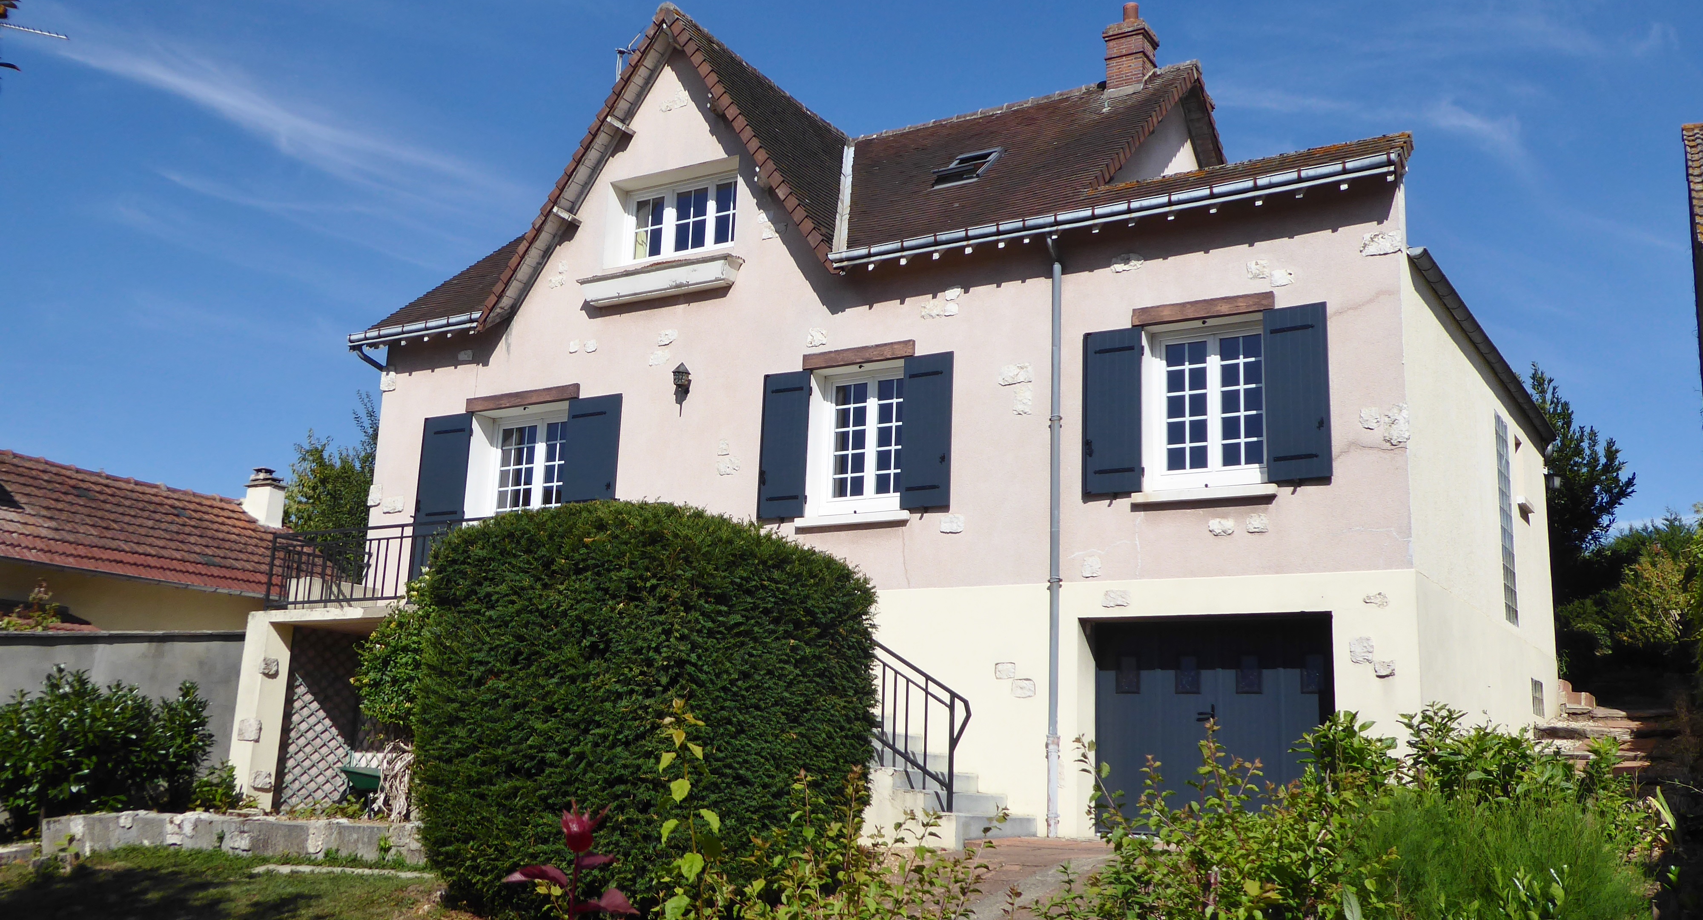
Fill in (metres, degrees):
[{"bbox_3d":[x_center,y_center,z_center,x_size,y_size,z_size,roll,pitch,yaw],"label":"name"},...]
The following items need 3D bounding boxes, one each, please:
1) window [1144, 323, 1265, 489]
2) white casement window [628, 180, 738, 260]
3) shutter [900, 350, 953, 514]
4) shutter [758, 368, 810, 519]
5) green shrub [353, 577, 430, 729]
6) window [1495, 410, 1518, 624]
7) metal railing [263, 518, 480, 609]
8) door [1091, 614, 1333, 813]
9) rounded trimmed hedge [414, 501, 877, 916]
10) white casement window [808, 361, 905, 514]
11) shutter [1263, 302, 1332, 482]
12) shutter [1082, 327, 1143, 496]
[{"bbox_3d":[3.433,-0.530,15.033,1.201,1.558,0.160,-5,-14,31],"label":"window"},{"bbox_3d":[-1.812,-2.736,17.727,1.732,0.830,0.090,-5,-13,30],"label":"white casement window"},{"bbox_3d":[0.795,-0.294,16.313,0.584,1.615,0.050,-5,-14,31],"label":"shutter"},{"bbox_3d":[-0.721,-0.170,17.220,0.596,1.617,0.050,-5,-14,31],"label":"shutter"},{"bbox_3d":[-4.769,2.086,17.106,1.380,1.671,0.950,-5,-14,31],"label":"green shrub"},{"bbox_3d":[7.167,0.666,17.282,0.100,2.260,0.870,-5,-13,30],"label":"window"},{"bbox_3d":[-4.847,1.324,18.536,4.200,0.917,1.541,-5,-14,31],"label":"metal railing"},{"bbox_3d":[3.179,2.340,13.693,2.261,1.913,0.070,-5,-13,30],"label":"door"},{"bbox_3d":[-1.480,1.722,11.296,3.150,2.900,3.000,3,-11,-7],"label":"rounded trimmed hedge"},{"bbox_3d":[0.144,-0.216,16.990,1.196,1.579,0.160,-5,-14,31],"label":"white casement window"},{"bbox_3d":[3.810,-0.580,13.436,0.530,1.506,0.050,-5,-13,30],"label":"shutter"},{"bbox_3d":[2.369,-0.431,14.265,0.545,1.522,0.050,-5,-13,30],"label":"shutter"}]

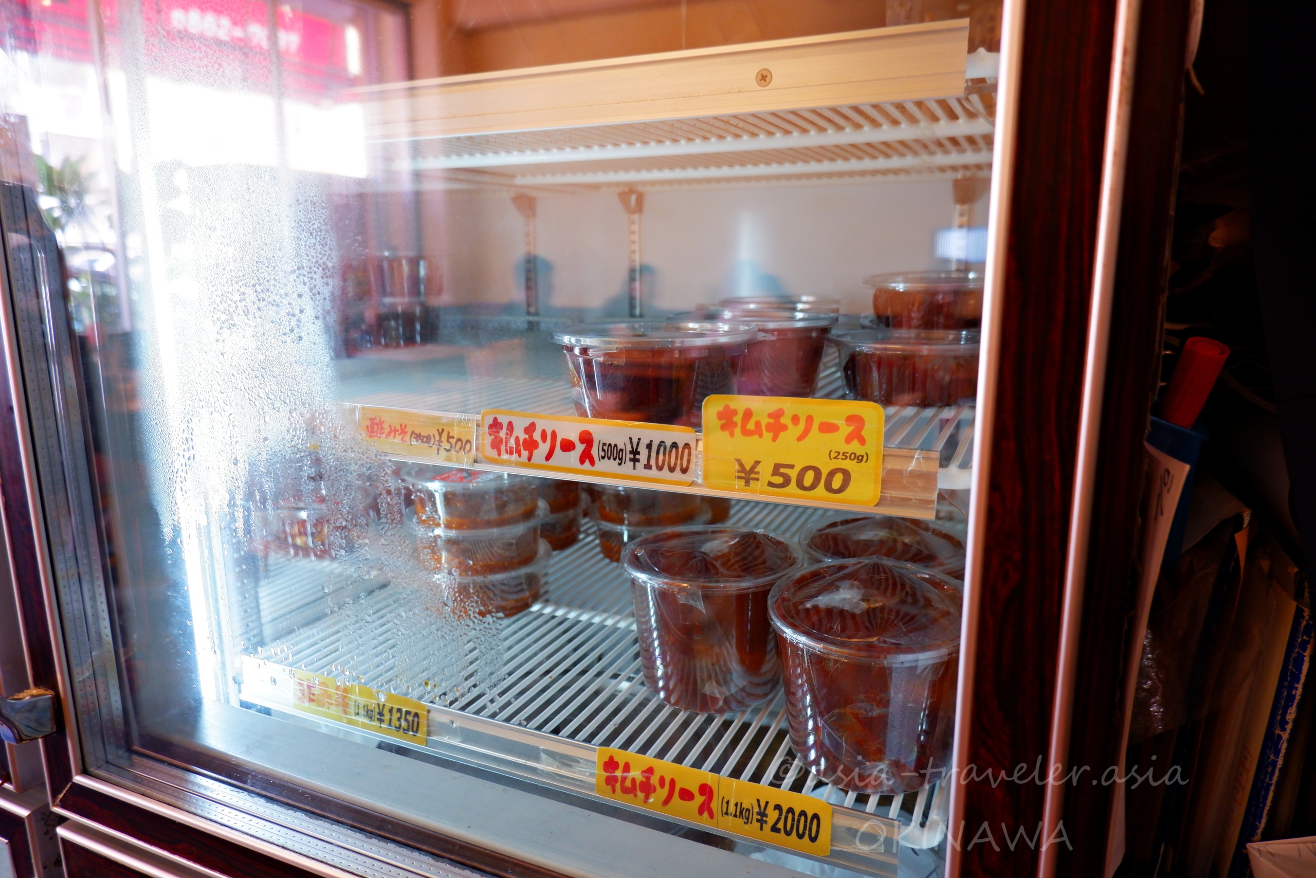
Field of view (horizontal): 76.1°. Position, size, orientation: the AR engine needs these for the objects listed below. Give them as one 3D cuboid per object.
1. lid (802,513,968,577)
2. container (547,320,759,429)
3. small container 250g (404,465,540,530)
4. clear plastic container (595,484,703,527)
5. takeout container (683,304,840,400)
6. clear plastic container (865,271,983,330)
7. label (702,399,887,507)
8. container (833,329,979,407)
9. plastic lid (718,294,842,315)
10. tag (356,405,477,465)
[{"bbox_3d":[0.174,0.083,0.638,0.132,0.012,0.132,0,11,0],"label":"lid"},{"bbox_3d":[-0.002,-0.045,0.539,0.131,0.055,0.131,0,11,0],"label":"container"},{"bbox_3d":[-0.168,0.049,0.776,0.131,0.044,0.131,0,11,0],"label":"small container 250g"},{"bbox_3d":[-0.008,0.061,0.919,0.131,0.044,0.131,0,11,0],"label":"clear plastic container"},{"bbox_3d":[0.073,-0.070,0.653,0.131,0.055,0.131,5,12,24],"label":"takeout container"},{"bbox_3d":[0.247,-0.126,0.743,0.131,0.040,0.131,5,12,24],"label":"clear plastic container"},{"bbox_3d":[0.069,0.006,0.454,0.100,0.055,0.003,5,12,24],"label":"label"},{"bbox_3d":[0.186,-0.052,0.592,0.131,0.044,0.131,5,12,24],"label":"container"},{"bbox_3d":[0.130,-0.147,0.906,0.131,0.013,0.131,0,11,0],"label":"plastic lid"},{"bbox_3d":[-0.163,-0.002,0.560,0.098,0.034,0.003,5,12,24],"label":"tag"}]

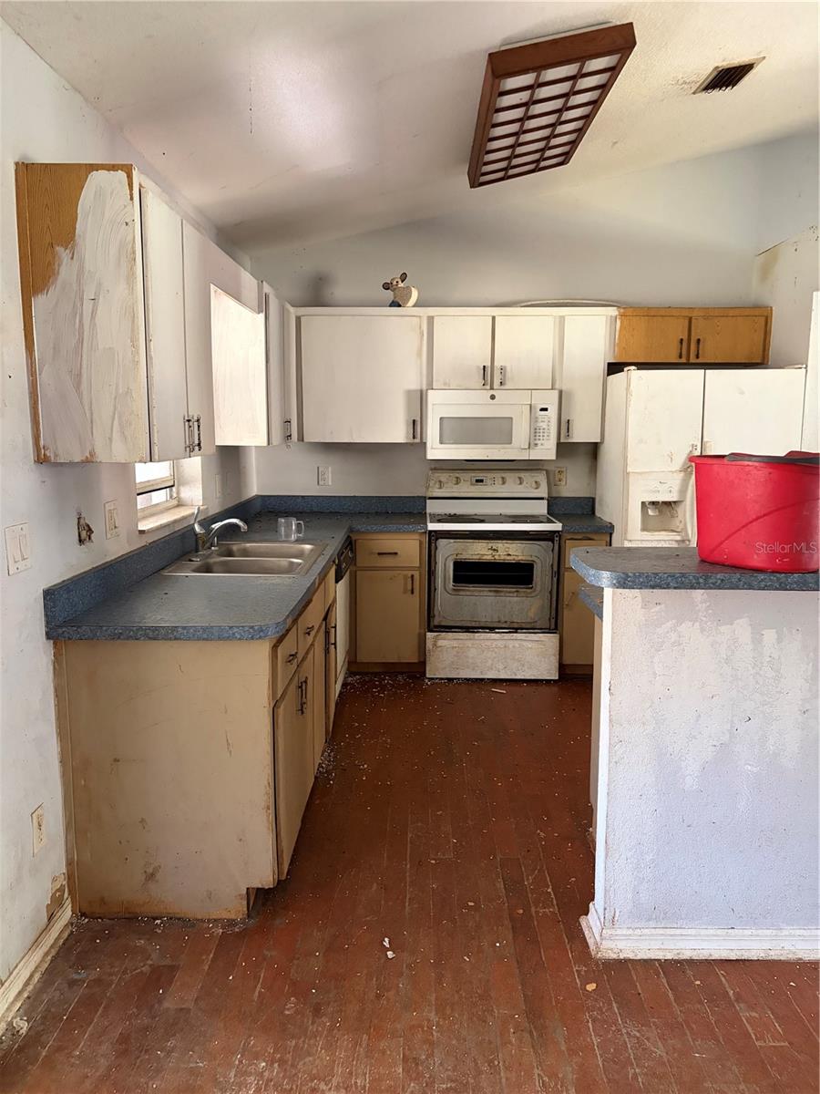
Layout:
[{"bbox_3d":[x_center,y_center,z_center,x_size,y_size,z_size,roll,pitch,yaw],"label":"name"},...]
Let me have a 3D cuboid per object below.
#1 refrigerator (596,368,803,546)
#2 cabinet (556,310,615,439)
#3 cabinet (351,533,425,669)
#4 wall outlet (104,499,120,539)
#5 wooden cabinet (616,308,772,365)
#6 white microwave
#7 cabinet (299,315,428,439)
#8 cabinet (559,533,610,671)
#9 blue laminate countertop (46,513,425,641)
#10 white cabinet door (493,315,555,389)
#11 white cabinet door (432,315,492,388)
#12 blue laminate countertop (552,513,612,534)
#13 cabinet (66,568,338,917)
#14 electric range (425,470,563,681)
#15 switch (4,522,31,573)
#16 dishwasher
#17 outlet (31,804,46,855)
[{"bbox_3d":[1.615,-0.122,4.816,0.925,1.760,0.800,0,9,1],"label":"refrigerator"},{"bbox_3d":[1.002,-1.017,4.936,0.283,0.765,0.338,0,9,1],"label":"cabinet"},{"bbox_3d":[-0.126,0.295,4.996,0.446,0.866,0.635,0,9,1],"label":"cabinet"},{"bbox_3d":[-1.006,-0.091,2.776,0.009,0.119,0.116,0,9,1],"label":"wall outlet"},{"bbox_3d":[1.648,-1.249,4.923,0.906,0.313,0.334,0,9,1],"label":"wooden cabinet"},{"bbox_3d":[0.484,-0.737,4.973,0.757,0.402,0.396,0,9,1],"label":"white microwave"},{"bbox_3d":[-0.277,-1.010,4.983,0.730,0.738,0.334,0,9,1],"label":"cabinet"},{"bbox_3d":[1.008,0.301,5.008,0.282,0.865,0.621,0,9,1],"label":"cabinet"},{"bbox_3d":[-0.459,0.022,3.796,1.097,0.041,2.992,0,9,1],"label":"blue laminate countertop"},{"bbox_3d":[0.664,-1.131,4.790,0.350,0.416,0.030,0,9,1],"label":"white cabinet door"},{"bbox_3d":[0.306,-1.130,4.794,0.339,0.413,0.022,0,8,1],"label":"white cabinet door"},{"bbox_3d":[1.002,-0.148,4.912,0.289,0.039,0.642,0,9,1],"label":"blue laminate countertop"},{"bbox_3d":[-0.688,0.559,3.229,0.637,0.866,1.676,0,9,1],"label":"cabinet"},{"bbox_3d":[0.484,0.145,4.979,0.762,1.180,0.646,0,9,1],"label":"electric range"},{"bbox_3d":[-1.014,0.004,2.131,0.009,0.119,0.121,0,9,1],"label":"switch"},{"bbox_3d":[-0.657,0.391,4.362,0.610,0.863,0.605,0,9,1],"label":"dishwasher"},{"bbox_3d":[-1.015,0.773,2.247,0.009,0.119,0.073,0,9,1],"label":"outlet"}]

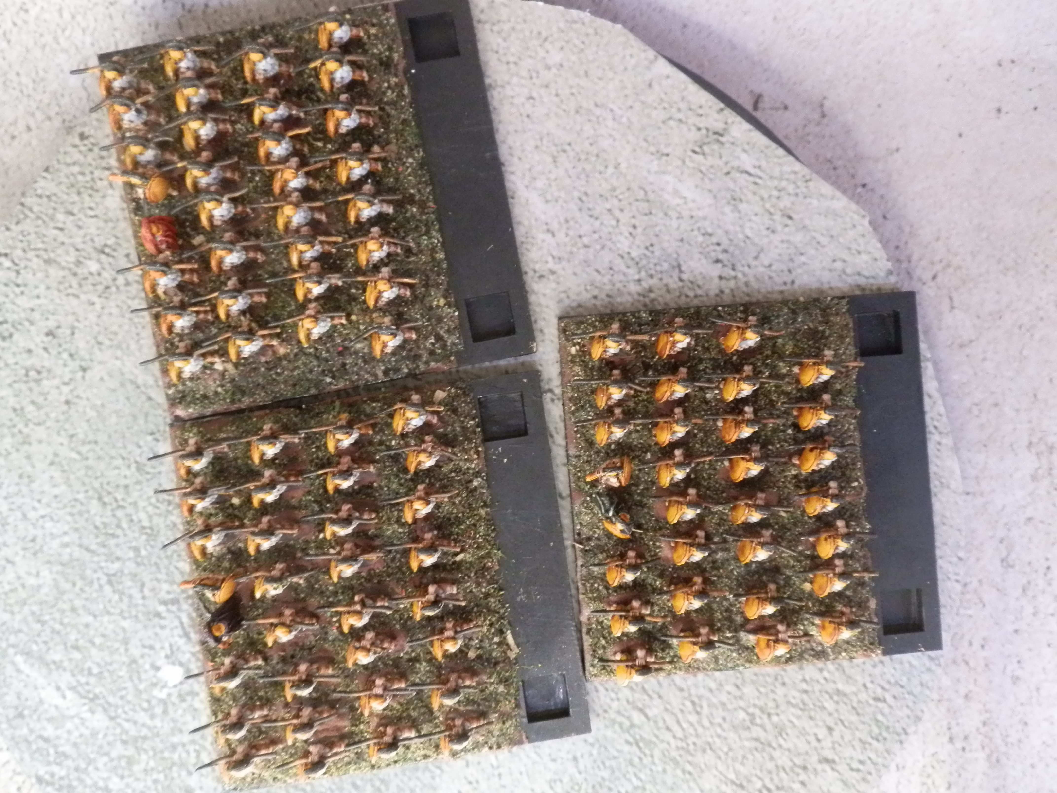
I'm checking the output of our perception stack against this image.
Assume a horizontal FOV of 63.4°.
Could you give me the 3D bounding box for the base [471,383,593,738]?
[{"bbox_3d":[0.001,0.026,0.142,0.011,0.003,0.060,-8,90,-3],"label":"base"}]

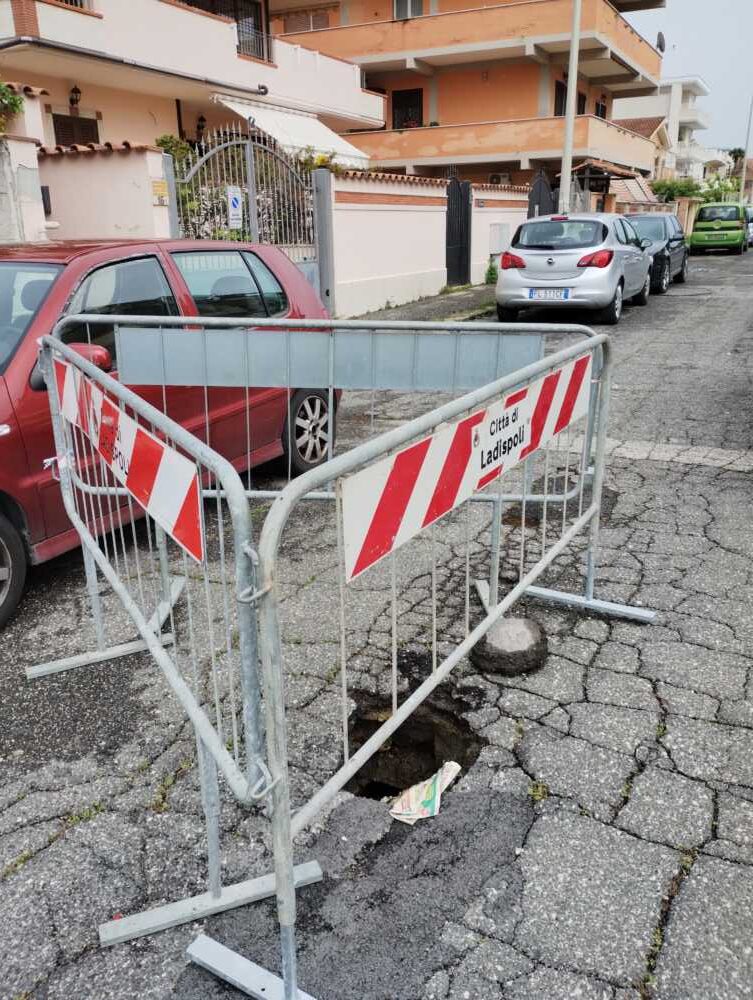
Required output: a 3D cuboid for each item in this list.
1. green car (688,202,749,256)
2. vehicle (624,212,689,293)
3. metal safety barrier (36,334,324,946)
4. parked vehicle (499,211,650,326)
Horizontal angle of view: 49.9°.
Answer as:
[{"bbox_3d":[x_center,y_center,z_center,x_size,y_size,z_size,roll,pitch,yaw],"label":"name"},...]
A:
[{"bbox_3d":[11.829,-9.302,27.803,1.710,1.730,3.950,8,21,24],"label":"green car"},{"bbox_3d":[5.248,-5.026,16.328,1.750,1.450,4.200,9,21,26],"label":"vehicle"},{"bbox_3d":[-0.668,0.206,2.168,0.499,1.107,1.987,-11,21,-27],"label":"metal safety barrier"},{"bbox_3d":[3.177,-3.627,12.385,1.760,1.480,4.020,8,21,25],"label":"parked vehicle"}]

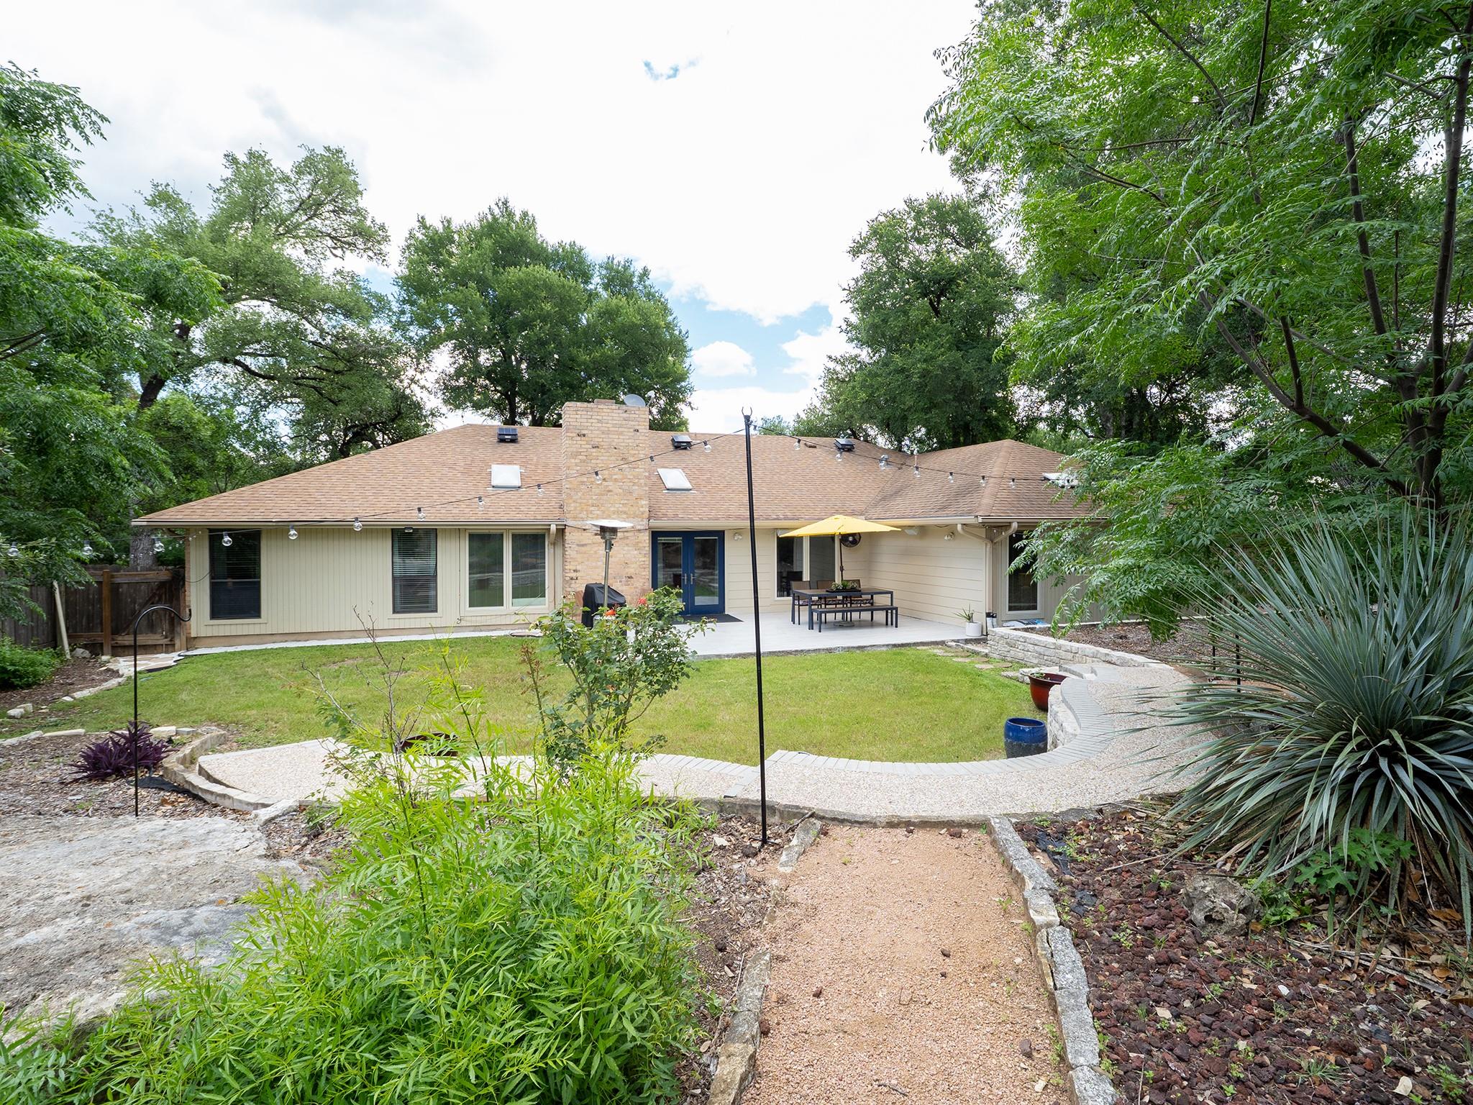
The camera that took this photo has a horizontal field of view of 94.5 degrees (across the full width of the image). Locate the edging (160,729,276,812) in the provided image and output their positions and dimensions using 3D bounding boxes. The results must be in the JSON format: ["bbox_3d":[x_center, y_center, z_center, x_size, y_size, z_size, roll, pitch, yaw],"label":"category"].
[{"bbox_3d":[-3.650,1.530,4.760,0.580,0.200,2.150,-2,2,-41],"label":"edging"}]

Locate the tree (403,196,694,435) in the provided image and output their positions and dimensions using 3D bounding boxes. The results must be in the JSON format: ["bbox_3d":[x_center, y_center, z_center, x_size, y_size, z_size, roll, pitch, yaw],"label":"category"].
[{"bbox_3d":[-8.800,-7.300,31.000,12.800,16.200,12.000,0,2,0],"label":"tree"}]

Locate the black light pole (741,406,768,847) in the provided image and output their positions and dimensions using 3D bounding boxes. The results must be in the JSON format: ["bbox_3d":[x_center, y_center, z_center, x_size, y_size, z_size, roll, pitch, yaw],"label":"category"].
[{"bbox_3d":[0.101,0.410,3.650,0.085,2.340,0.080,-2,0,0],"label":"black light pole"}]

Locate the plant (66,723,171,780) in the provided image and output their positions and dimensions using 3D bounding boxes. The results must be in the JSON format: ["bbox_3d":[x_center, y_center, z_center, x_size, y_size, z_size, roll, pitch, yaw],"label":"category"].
[{"bbox_3d":[-4.340,1.375,4.800,0.640,0.370,0.600,-2,2,-42],"label":"plant"}]

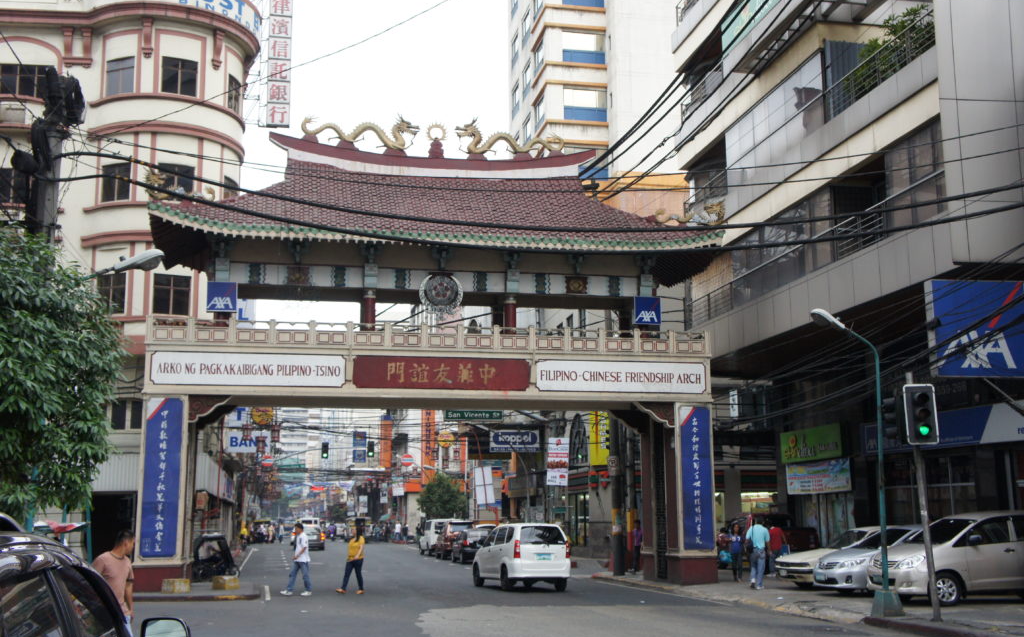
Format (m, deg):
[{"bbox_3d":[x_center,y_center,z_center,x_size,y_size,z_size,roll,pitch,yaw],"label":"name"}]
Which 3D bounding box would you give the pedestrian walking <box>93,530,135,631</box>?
[{"bbox_3d":[-4.271,3.116,11.841,0.460,1.687,0.300,6,-12,-30],"label":"pedestrian walking"}]

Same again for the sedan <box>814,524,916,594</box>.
[{"bbox_3d":[9.028,5.476,25.306,4.540,1.480,1.760,3,-11,-19],"label":"sedan"}]

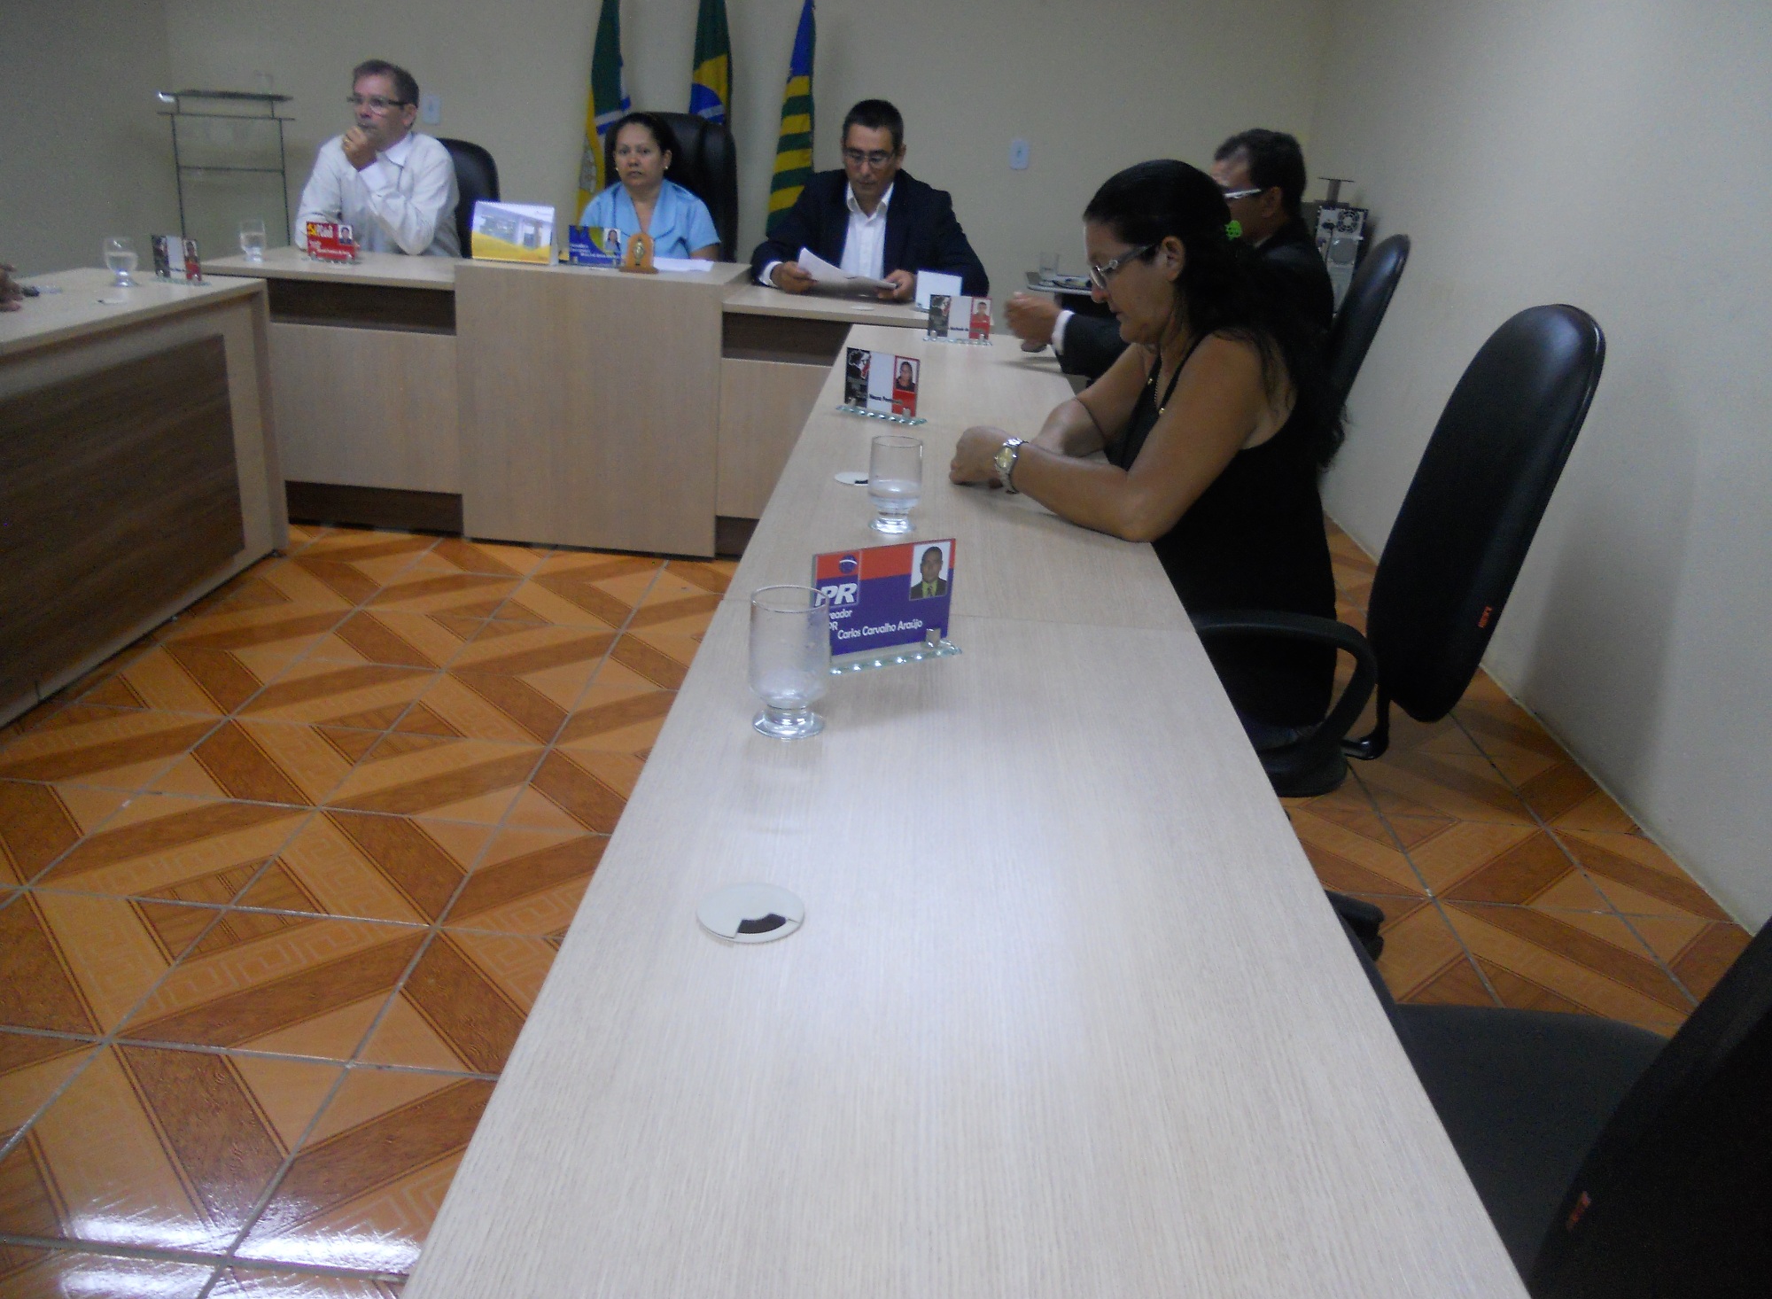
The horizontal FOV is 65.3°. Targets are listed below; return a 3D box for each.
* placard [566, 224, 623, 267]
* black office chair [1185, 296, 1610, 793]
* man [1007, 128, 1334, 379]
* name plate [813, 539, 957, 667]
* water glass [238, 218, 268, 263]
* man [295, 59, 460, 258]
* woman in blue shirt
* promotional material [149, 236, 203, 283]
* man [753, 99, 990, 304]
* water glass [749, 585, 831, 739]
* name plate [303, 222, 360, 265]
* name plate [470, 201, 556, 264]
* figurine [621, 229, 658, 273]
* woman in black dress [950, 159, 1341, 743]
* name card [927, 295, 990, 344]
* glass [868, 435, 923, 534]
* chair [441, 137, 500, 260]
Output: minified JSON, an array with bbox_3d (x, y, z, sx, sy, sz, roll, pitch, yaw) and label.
[{"bbox_3d":[-0.817,-1.142,3.926,0.158,0.117,0.035,5,21,1],"label":"placard"},{"bbox_3d":[0.669,-0.027,2.234,0.660,1.090,0.600,5,21,1],"label":"black office chair"},{"bbox_3d":[0.691,-0.637,3.511,0.800,1.310,0.520,5,21,1],"label":"man"},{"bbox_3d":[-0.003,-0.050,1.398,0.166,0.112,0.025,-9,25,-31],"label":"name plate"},{"bbox_3d":[-1.971,-1.279,4.311,0.070,0.121,0.070,5,21,1],"label":"water glass"},{"bbox_3d":[-1.726,-1.301,4.727,0.540,1.350,0.700,15,23,25],"label":"man"},{"bbox_3d":[-0.844,-1.171,4.715,0.480,1.240,0.720,4,21,-2],"label":"woman in blue shirt"},{"bbox_3d":[-1.900,-1.050,3.723,0.163,0.117,0.050,6,21,5],"label":"promotional material"},{"bbox_3d":[-0.061,-1.057,4.394,0.720,1.280,0.650,6,21,4],"label":"man"},{"bbox_3d":[-0.084,0.011,1.244,0.070,0.121,0.070,5,21,1],"label":"water glass"},{"bbox_3d":[-1.582,-1.161,3.953,0.158,0.114,0.035,9,22,12],"label":"name plate"},{"bbox_3d":[-1.062,-1.192,3.951,0.222,0.158,0.080,5,21,3],"label":"name plate"},{"bbox_3d":[-0.697,-1.130,3.933,0.104,0.107,0.050,5,21,1],"label":"figurine"},{"bbox_3d":[0.422,-0.129,2.207,0.680,1.220,0.540,4,21,-2],"label":"woman in black dress"},{"bbox_3d":[0.183,-0.813,3.400,0.166,0.113,0.035,5,21,1],"label":"name card"},{"bbox_3d":[0.014,-0.226,1.882,0.071,0.122,0.071,5,21,1],"label":"glass"},{"bbox_3d":[-1.713,-1.202,4.807,0.600,1.100,0.660,12,22,20],"label":"chair"}]

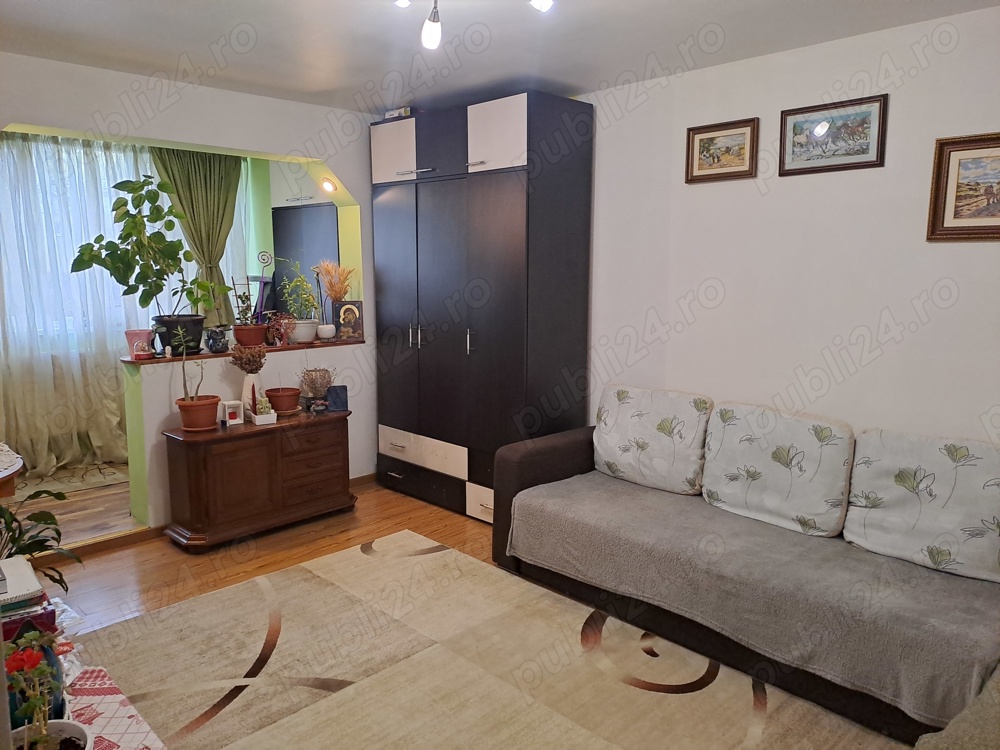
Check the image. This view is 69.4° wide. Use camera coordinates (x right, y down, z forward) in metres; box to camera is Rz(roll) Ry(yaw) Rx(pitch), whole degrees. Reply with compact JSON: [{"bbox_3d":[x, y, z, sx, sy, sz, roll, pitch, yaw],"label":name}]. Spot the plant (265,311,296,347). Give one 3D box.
[{"bbox_3d":[-1.438,-0.306,4.733,0.200,0.232,0.180,-8,12,-44],"label":"plant"}]

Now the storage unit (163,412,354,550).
[{"bbox_3d":[-1.396,0.600,4.352,1.117,0.632,0.371,-9,12,-44],"label":"storage unit"}]

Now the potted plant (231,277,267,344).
[{"bbox_3d":[-1.575,-0.395,4.528,0.221,0.449,0.198,-9,12,-44],"label":"potted plant"}]

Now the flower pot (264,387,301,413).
[{"bbox_3d":[-1.349,0.163,4.496,0.220,0.171,0.220,-8,12,-44],"label":"flower pot"}]

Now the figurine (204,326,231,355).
[{"bbox_3d":[-1.724,-0.216,4.411,0.145,0.153,0.135,-6,11,-36],"label":"figurine"}]

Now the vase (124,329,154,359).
[{"bbox_3d":[-2.005,-0.172,4.025,0.145,0.162,0.145,-9,12,-44],"label":"vase"}]

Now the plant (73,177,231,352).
[{"bbox_3d":[-2.021,-0.626,4.171,0.800,1.038,0.780,-8,12,-44],"label":"plant"}]

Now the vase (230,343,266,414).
[{"bbox_3d":[-1.508,0.044,4.333,0.205,0.454,0.205,-8,12,-44],"label":"vase"}]

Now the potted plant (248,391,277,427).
[{"bbox_3d":[-1.409,0.195,4.321,0.120,0.180,0.130,-6,10,-33],"label":"potted plant"}]

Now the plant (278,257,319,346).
[{"bbox_3d":[-1.355,-0.491,4.822,0.250,0.550,0.230,-9,12,-44],"label":"plant"}]

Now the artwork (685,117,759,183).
[{"bbox_3d":[1.103,-1.117,3.623,0.025,0.278,0.387,-9,12,-44],"label":"artwork"}]

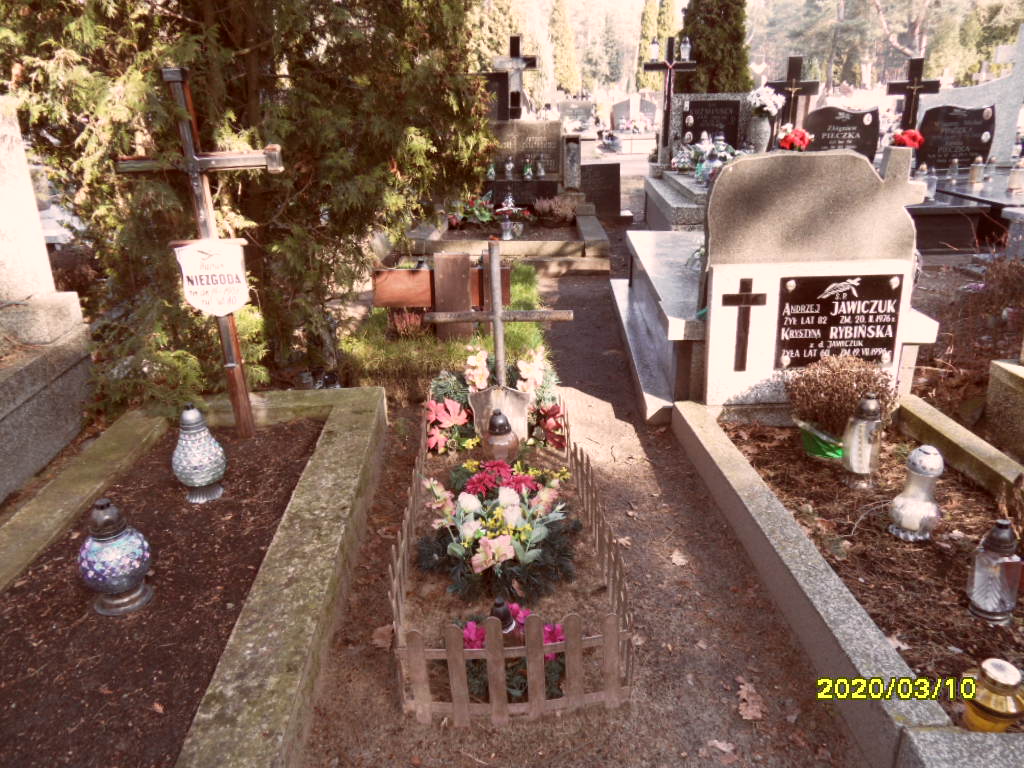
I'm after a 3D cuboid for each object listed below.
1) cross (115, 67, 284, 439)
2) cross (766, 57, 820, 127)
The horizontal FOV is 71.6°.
[{"bbox_3d":[-1.108,-0.430,2.673,0.590,1.380,0.100,-2,22,-3],"label":"cross"},{"bbox_3d":[3.065,-2.974,7.705,0.560,1.050,0.120,-1,22,-2],"label":"cross"}]

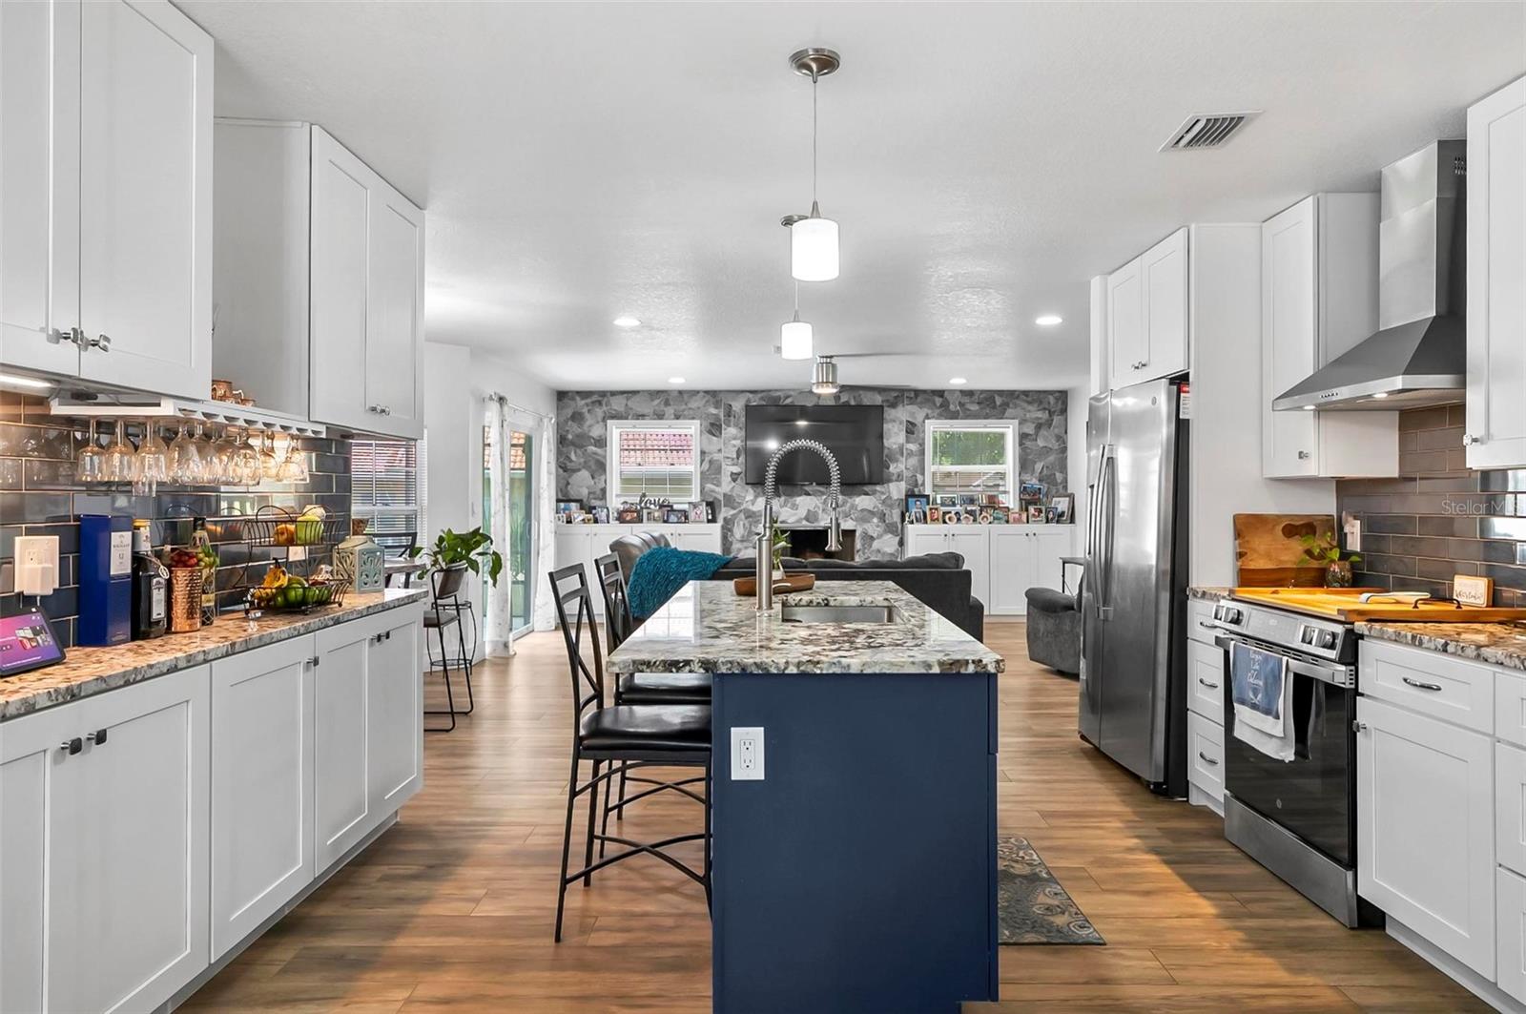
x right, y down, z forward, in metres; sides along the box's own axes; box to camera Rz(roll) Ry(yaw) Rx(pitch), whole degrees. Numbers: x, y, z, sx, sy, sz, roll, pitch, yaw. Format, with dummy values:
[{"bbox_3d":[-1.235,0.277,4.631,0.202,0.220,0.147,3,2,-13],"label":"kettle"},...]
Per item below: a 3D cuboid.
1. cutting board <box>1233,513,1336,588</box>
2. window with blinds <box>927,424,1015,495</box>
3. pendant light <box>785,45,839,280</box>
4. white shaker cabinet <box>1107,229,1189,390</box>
[{"bbox_3d":[2.164,0.187,3.679,0.430,0.310,0.030,0,-6,0],"label":"cutting board"},{"bbox_3d":[2.236,-0.478,9.500,0.985,0.880,0.100,0,1,1],"label":"window with blinds"},{"bbox_3d":[0.134,-0.896,2.337,0.134,0.570,0.134,0,0,1],"label":"pendant light"},{"bbox_3d":[2.124,-0.894,4.172,0.640,0.603,0.810,0,0,1],"label":"white shaker cabinet"}]

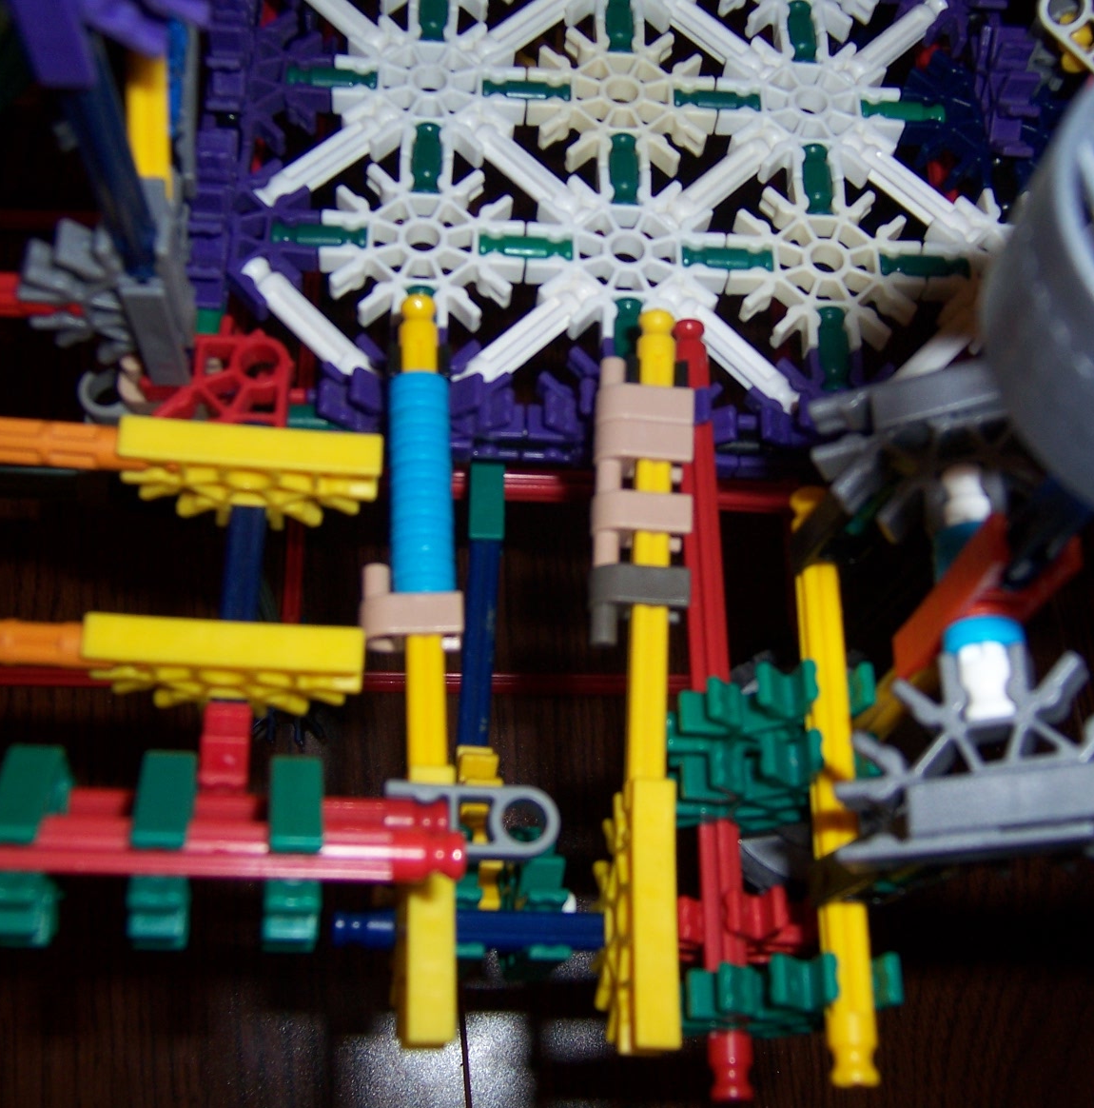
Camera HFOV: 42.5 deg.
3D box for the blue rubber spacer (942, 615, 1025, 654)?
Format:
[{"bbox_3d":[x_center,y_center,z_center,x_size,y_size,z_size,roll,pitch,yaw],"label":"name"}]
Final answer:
[{"bbox_3d":[0.053,0.011,0.171,0.009,0.009,0.003,1,67,-4],"label":"blue rubber spacer"}]

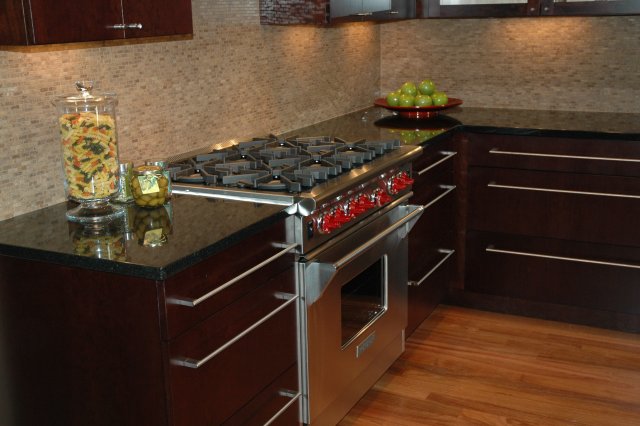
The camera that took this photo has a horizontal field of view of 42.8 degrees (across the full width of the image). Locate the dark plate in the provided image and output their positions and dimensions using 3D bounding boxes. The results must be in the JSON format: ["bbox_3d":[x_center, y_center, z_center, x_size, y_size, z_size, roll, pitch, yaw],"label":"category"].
[{"bbox_3d":[0.500,-0.529,4.122,0.445,0.056,0.445,1,15,7],"label":"dark plate"}]

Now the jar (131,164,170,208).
[{"bbox_3d":[-0.487,-0.073,2.334,0.104,0.108,0.104,-4,15,-12],"label":"jar"}]

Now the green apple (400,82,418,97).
[{"bbox_3d":[0.448,-0.619,4.095,0.077,0.073,0.077,0,15,6],"label":"green apple"}]

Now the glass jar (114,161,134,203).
[{"bbox_3d":[-0.574,-0.091,2.402,0.043,0.111,0.043,-5,15,-13],"label":"glass jar"}]

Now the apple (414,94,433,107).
[{"bbox_3d":[0.517,-0.547,4.058,0.081,0.077,0.081,1,15,7],"label":"apple"}]

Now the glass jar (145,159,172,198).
[{"bbox_3d":[-0.481,-0.095,2.424,0.080,0.104,0.080,-4,15,-11],"label":"glass jar"}]

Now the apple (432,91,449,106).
[{"bbox_3d":[0.603,-0.565,4.090,0.078,0.074,0.078,1,15,8],"label":"apple"}]

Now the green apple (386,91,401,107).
[{"bbox_3d":[0.375,-0.569,4.117,0.077,0.073,0.077,0,15,5],"label":"green apple"}]

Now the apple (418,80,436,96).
[{"bbox_3d":[0.537,-0.626,4.092,0.078,0.074,0.078,1,15,7],"label":"apple"}]

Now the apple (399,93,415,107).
[{"bbox_3d":[0.438,-0.555,4.076,0.077,0.073,0.077,0,15,6],"label":"apple"}]

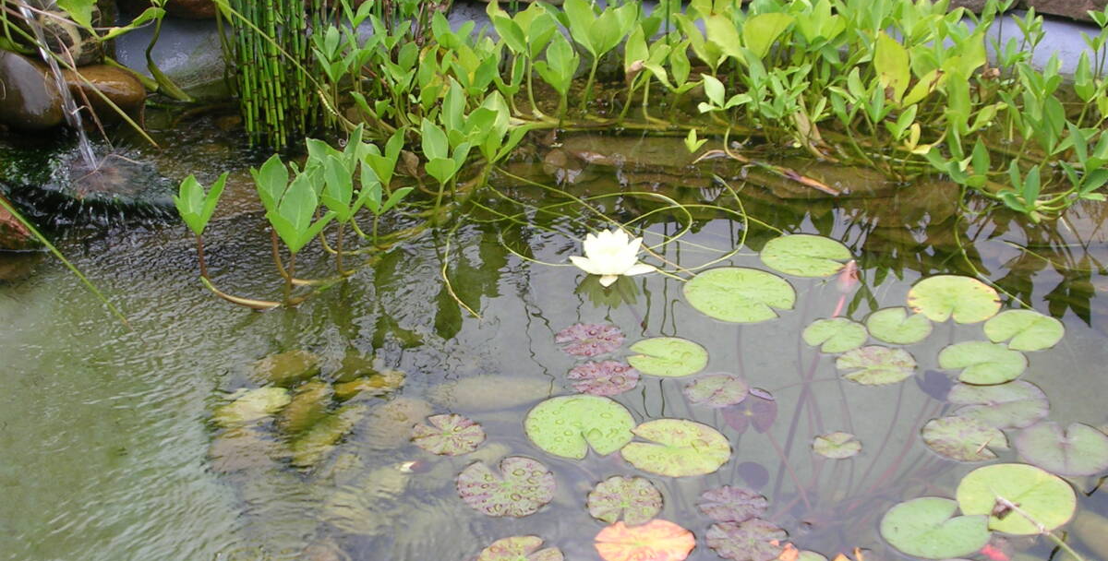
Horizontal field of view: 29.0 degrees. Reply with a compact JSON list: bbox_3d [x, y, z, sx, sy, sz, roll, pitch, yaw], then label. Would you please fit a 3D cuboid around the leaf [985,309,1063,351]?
[{"bbox_3d":[0.616,0.066,2.812,0.099,0.010,0.106,0,30,0],"label":"leaf"}]

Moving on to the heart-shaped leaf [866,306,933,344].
[{"bbox_3d":[0.455,0.059,2.824,0.084,0.010,0.092,0,30,0],"label":"heart-shaped leaf"}]

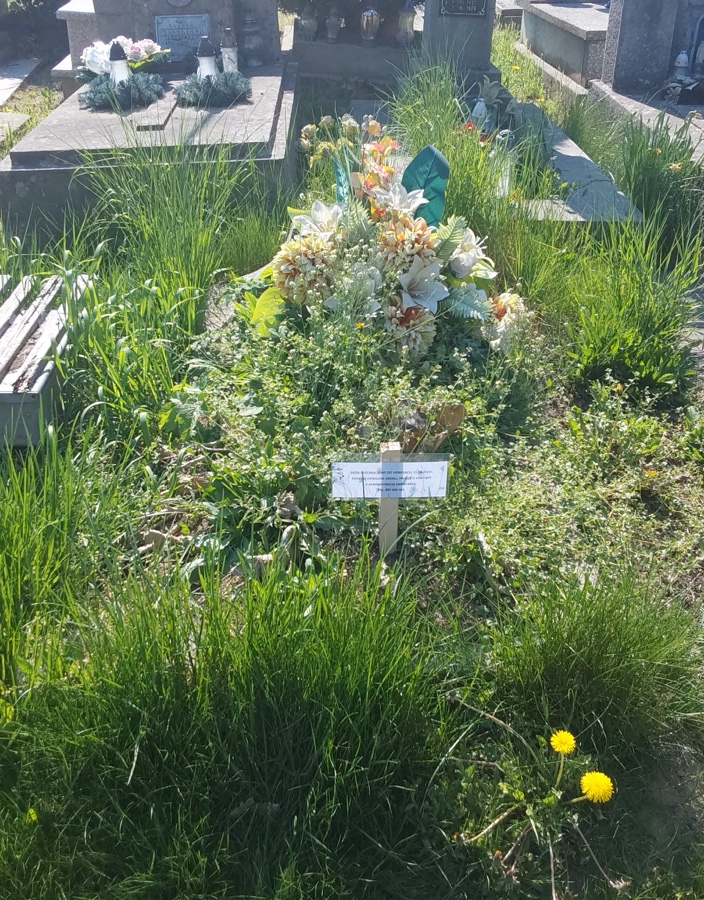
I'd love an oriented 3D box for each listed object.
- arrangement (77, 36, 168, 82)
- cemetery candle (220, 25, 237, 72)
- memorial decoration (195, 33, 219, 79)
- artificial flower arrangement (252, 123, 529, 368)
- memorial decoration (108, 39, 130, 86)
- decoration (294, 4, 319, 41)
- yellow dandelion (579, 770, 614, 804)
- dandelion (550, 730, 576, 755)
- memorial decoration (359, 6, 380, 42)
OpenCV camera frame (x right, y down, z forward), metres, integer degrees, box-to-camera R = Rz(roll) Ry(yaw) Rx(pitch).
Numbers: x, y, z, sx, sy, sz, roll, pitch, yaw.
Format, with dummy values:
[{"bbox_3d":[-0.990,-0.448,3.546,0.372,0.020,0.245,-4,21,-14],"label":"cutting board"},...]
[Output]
[{"bbox_3d":[-1.101,-1.868,4.655,0.430,0.210,0.250,0,31,-2],"label":"arrangement"},{"bbox_3d":[-0.605,-1.967,4.790,0.088,0.215,0.088,0,31,-2],"label":"cemetery candle"},{"bbox_3d":[-0.670,-1.779,4.452,0.103,0.240,0.103,0,31,-2],"label":"memorial decoration"},{"bbox_3d":[0.106,-0.653,2.996,0.790,0.540,0.520,0,31,-2],"label":"artificial flower arrangement"},{"bbox_3d":[-1.074,-1.763,4.454,0.100,0.225,0.100,0,31,-2],"label":"memorial decoration"},{"bbox_3d":[-0.287,-2.705,6.127,0.145,0.235,0.145,0,31,-2],"label":"decoration"},{"bbox_3d":[0.363,0.501,1.441,0.045,0.030,0.045,0,31,-2],"label":"yellow dandelion"},{"bbox_3d":[0.324,0.449,1.488,0.037,0.026,0.037,0,31,-2],"label":"dandelion"},{"bbox_3d":[0.117,-2.715,6.134,0.125,0.250,0.125,0,31,-2],"label":"memorial decoration"}]

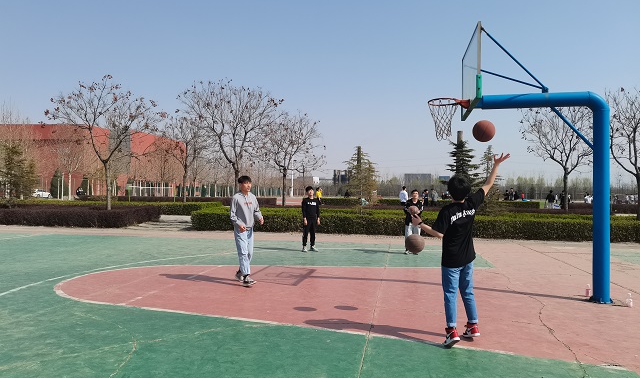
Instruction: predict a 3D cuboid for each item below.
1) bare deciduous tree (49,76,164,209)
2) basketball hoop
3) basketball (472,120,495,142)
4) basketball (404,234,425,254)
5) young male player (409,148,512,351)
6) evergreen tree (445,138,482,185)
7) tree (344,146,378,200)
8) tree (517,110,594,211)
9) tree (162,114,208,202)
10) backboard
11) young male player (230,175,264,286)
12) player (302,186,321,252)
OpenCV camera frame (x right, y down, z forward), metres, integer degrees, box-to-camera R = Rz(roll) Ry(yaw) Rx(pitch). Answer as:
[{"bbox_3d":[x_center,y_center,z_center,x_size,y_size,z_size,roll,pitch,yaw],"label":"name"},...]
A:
[{"bbox_3d":[-9.859,-1.807,22.232,5.400,6.850,5.100,1,-1,10],"label":"bare deciduous tree"},{"bbox_3d":[2.009,-1.091,7.447,0.600,0.600,0.470,1,-1,9],"label":"basketball hoop"},{"bbox_3d":[1.799,-0.634,5.270,0.244,0.244,0.244,1,-1,0],"label":"basketball"},{"bbox_3d":[1.181,0.683,5.970,0.243,0.243,0.243,1,-1,10],"label":"basketball"},{"bbox_3d":[1.486,0.603,5.009,0.950,1.970,0.600,1,-1,-16],"label":"young male player"},{"bbox_3d":[6.298,-0.242,21.019,1.900,4.100,1.900,1,-1,10],"label":"evergreen tree"},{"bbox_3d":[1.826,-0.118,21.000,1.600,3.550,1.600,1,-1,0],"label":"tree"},{"bbox_3d":[13.416,-1.440,26.532,4.800,6.800,4.600,1,-1,10],"label":"tree"},{"bbox_3d":[-9.047,-1.648,32.532,3.300,6.700,3.200,1,-1,10],"label":"tree"},{"bbox_3d":[2.334,-1.722,7.402,0.060,1.050,1.800,1,-1,9],"label":"backboard"},{"bbox_3d":[-1.215,0.691,8.000,0.440,1.790,0.520,0,-1,41],"label":"young male player"},{"bbox_3d":[-0.227,0.794,12.850,0.490,1.740,0.320,1,-1,-10],"label":"player"}]

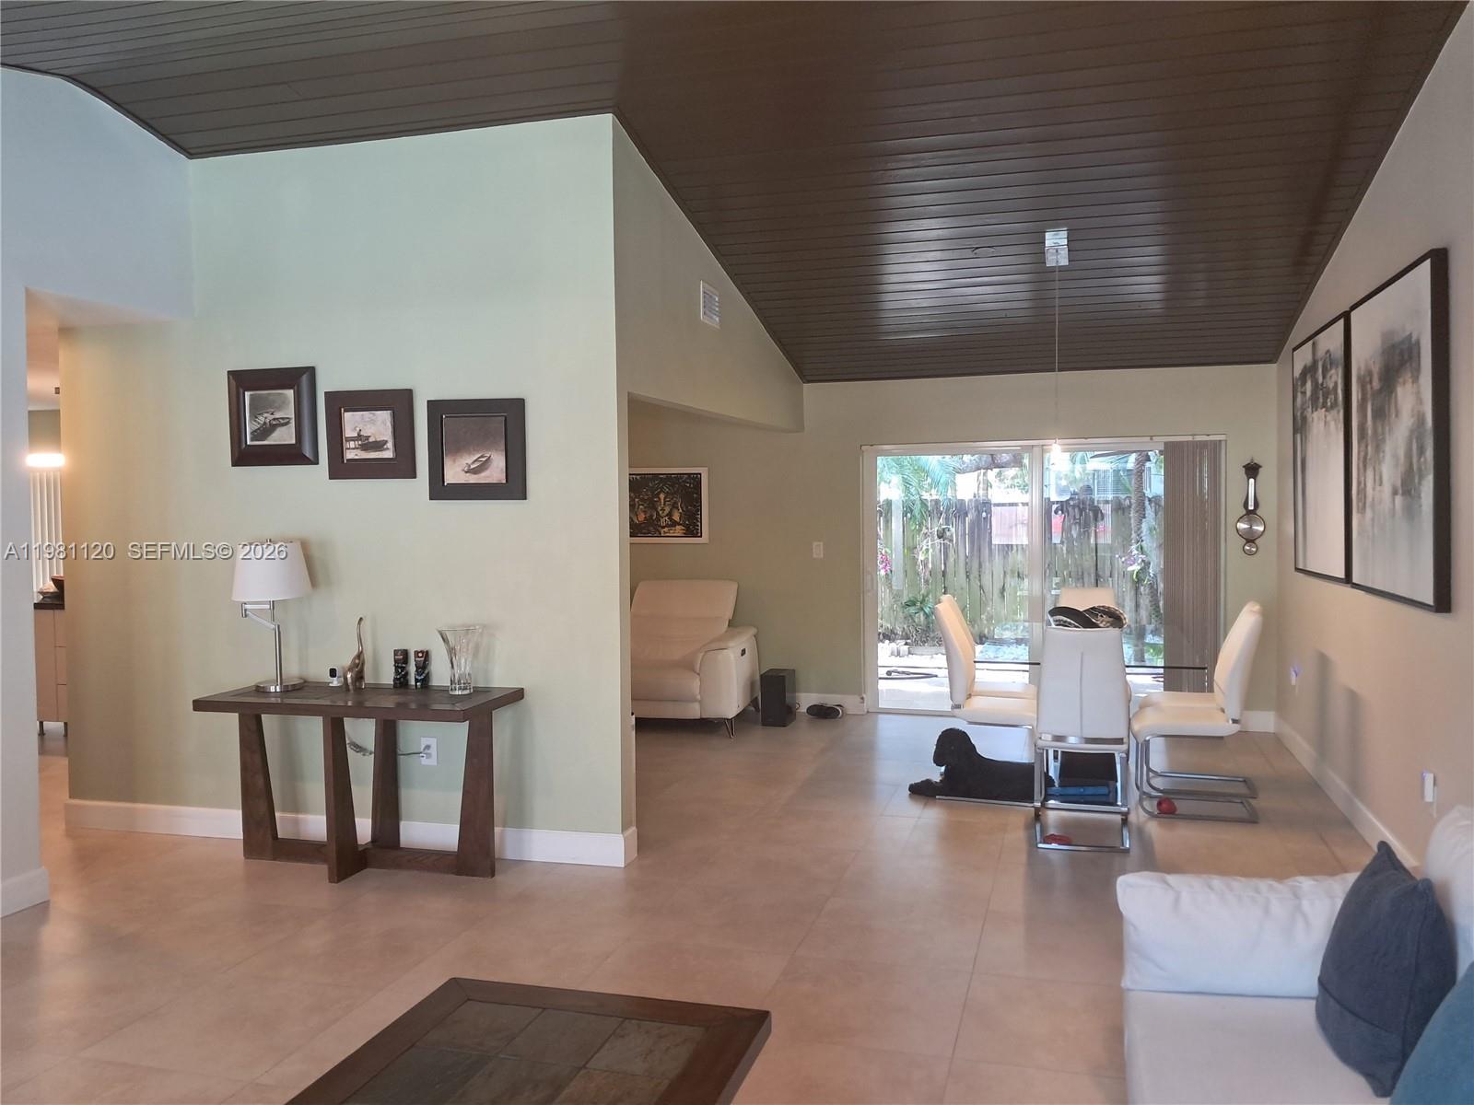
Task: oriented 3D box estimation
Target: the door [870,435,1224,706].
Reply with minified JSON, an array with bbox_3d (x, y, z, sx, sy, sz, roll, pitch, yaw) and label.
[{"bbox_3d":[2.109,0.209,8.092,2.434,1.967,0.120,0,2,16],"label":"door"}]

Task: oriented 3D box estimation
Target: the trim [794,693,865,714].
[{"bbox_3d":[0.682,1.125,8.521,0.566,0.143,0.020,0,2,16],"label":"trim"}]

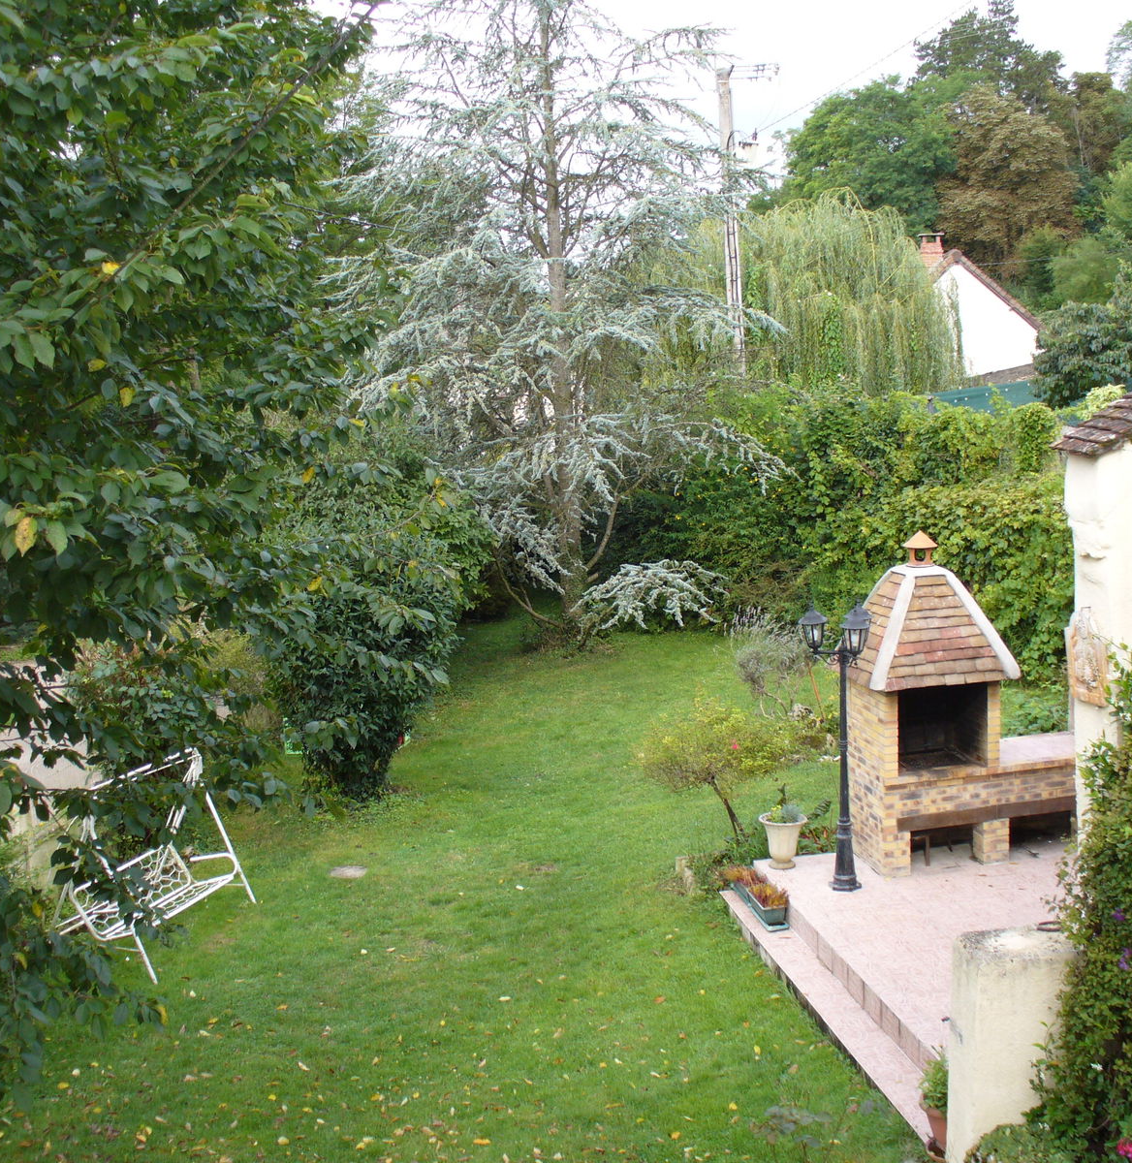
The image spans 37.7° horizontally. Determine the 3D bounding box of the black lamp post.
[{"bbox_3d":[2.121,1.303,13.001,0.590,2.310,0.620,-5,11,-11],"label":"black lamp post"}]

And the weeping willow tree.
[{"bbox_3d":[6.096,-5.881,40.000,6.900,6.638,6.500,-2,11,0],"label":"weeping willow tree"}]

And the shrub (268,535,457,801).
[{"bbox_3d":[-2.127,0.788,17.415,2.013,2.677,1.900,-2,11,0],"label":"shrub"}]

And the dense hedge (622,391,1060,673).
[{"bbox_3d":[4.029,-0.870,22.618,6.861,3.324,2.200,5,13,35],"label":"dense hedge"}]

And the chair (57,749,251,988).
[{"bbox_3d":[-3.433,2.207,13.510,1.120,1.460,1.720,1,11,17],"label":"chair"}]

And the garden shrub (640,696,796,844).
[{"bbox_3d":[1.358,1.692,14.984,1.413,1.250,1.250,-2,11,0],"label":"garden shrub"}]

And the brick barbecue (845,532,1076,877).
[{"bbox_3d":[3.384,0.905,13.677,2.200,2.730,0.920,-5,11,-11],"label":"brick barbecue"}]

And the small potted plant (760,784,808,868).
[{"bbox_3d":[1.775,2.018,13.658,0.400,0.690,0.400,-2,11,0],"label":"small potted plant"}]

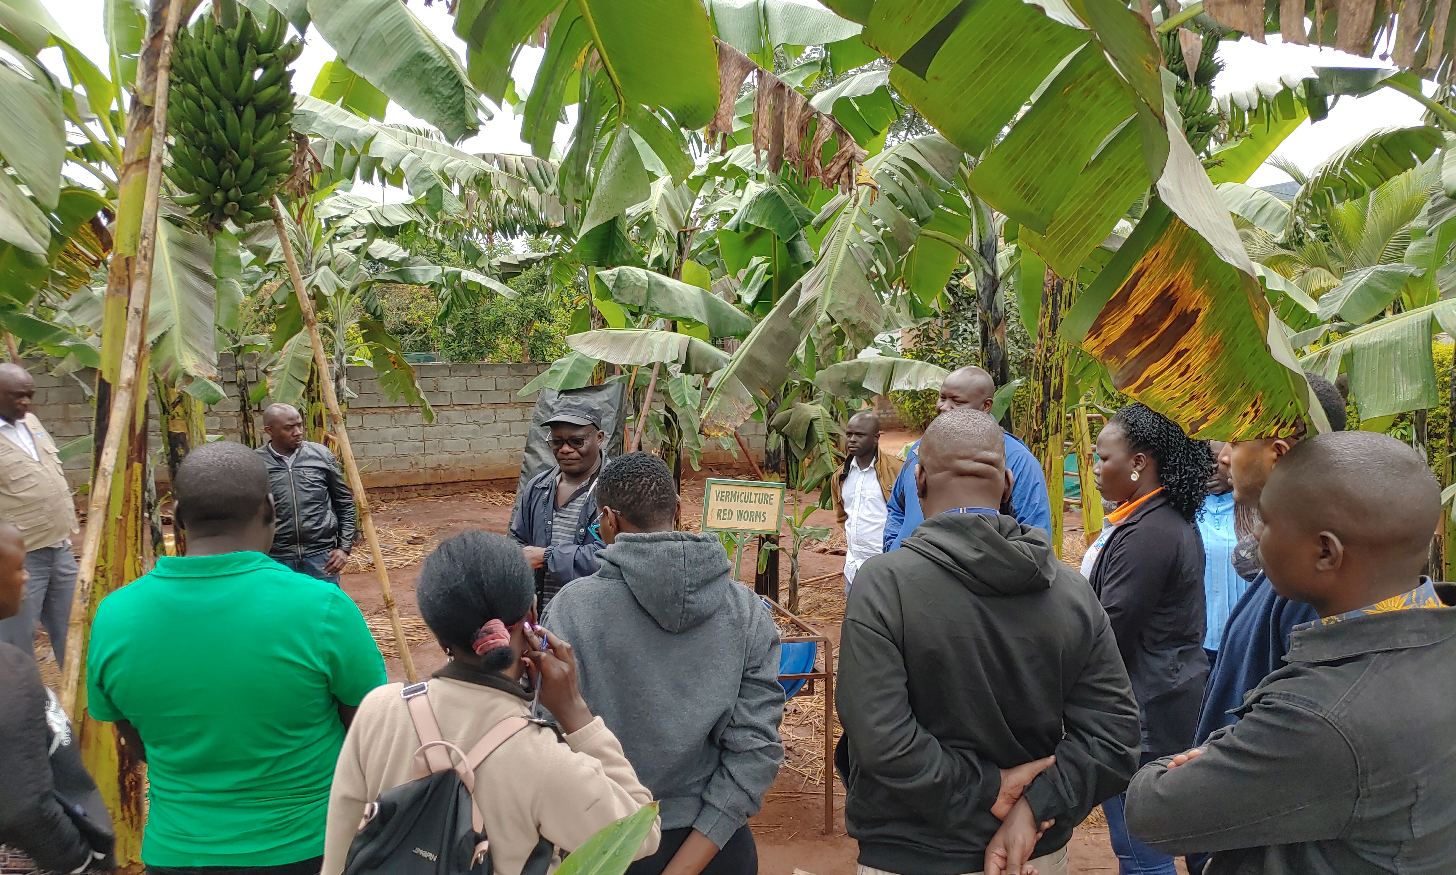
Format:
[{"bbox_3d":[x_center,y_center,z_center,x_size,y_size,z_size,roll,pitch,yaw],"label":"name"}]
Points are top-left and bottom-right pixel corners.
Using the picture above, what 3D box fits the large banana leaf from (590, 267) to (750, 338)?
[{"bbox_3d":[-0.410,-1.032,8.300,1.240,0.370,0.420,18,2,-1],"label":"large banana leaf"}]

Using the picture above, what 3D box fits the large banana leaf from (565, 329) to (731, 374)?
[{"bbox_3d":[-0.594,-0.636,8.100,1.250,0.340,0.420,3,2,0],"label":"large banana leaf"}]

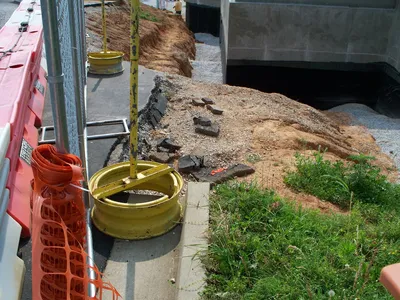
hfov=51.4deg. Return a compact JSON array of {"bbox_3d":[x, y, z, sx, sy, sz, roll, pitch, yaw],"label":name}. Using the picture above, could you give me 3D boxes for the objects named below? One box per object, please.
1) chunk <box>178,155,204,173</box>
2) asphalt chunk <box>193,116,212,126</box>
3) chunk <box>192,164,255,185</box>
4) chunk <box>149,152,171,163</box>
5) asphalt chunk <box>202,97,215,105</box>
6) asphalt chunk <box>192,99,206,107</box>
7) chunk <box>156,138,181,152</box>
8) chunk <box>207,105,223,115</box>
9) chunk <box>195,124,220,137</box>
[{"bbox_3d":[-0.068,0.103,3.222,0.165,0.075,0.144,-6,25,-14],"label":"chunk"},{"bbox_3d":[0.025,-0.285,4.187,0.175,0.060,0.115,7,25,14],"label":"asphalt chunk"},{"bbox_3d":[0.170,0.177,3.045,0.435,0.050,0.172,-6,25,-13],"label":"chunk"},{"bbox_3d":[-0.328,0.061,3.411,0.155,0.050,0.103,10,26,20],"label":"chunk"},{"bbox_3d":[0.101,-0.587,4.965,0.125,0.045,0.092,15,28,29],"label":"asphalt chunk"},{"bbox_3d":[-0.006,-0.560,4.903,0.140,0.045,0.103,11,27,23],"label":"asphalt chunk"},{"bbox_3d":[-0.270,-0.037,3.598,0.180,0.075,0.127,9,26,18],"label":"chunk"},{"bbox_3d":[0.163,-0.452,4.638,0.165,0.050,0.109,15,28,29],"label":"chunk"},{"bbox_3d":[0.072,-0.186,4.000,0.225,0.055,0.149,7,25,14],"label":"chunk"}]

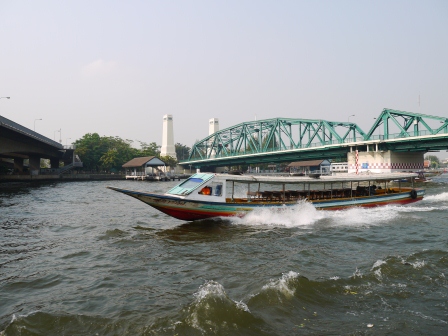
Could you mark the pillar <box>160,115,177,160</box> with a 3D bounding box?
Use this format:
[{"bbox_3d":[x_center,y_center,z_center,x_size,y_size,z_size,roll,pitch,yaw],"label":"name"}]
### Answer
[{"bbox_3d":[-21.708,-11.951,142.000,4.500,18.200,5.500,0,-1,-35],"label":"pillar"}]

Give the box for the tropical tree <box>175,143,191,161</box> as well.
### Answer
[{"bbox_3d":[-18.895,-5.008,165.000,8.000,13.000,8.000,0,-1,-33],"label":"tropical tree"}]

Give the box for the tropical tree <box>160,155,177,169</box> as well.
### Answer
[{"bbox_3d":[-18.684,-1.515,122.000,5.500,6.000,5.500,0,0,0],"label":"tropical tree"}]

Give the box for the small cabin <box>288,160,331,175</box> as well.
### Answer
[{"bbox_3d":[36.200,-0.100,152.000,7.500,5.800,17.000,0,-1,-33],"label":"small cabin"}]

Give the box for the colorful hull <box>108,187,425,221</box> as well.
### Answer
[{"bbox_3d":[5.825,1.597,21.338,25.600,1.650,2.400,0,-1,-39],"label":"colorful hull"}]

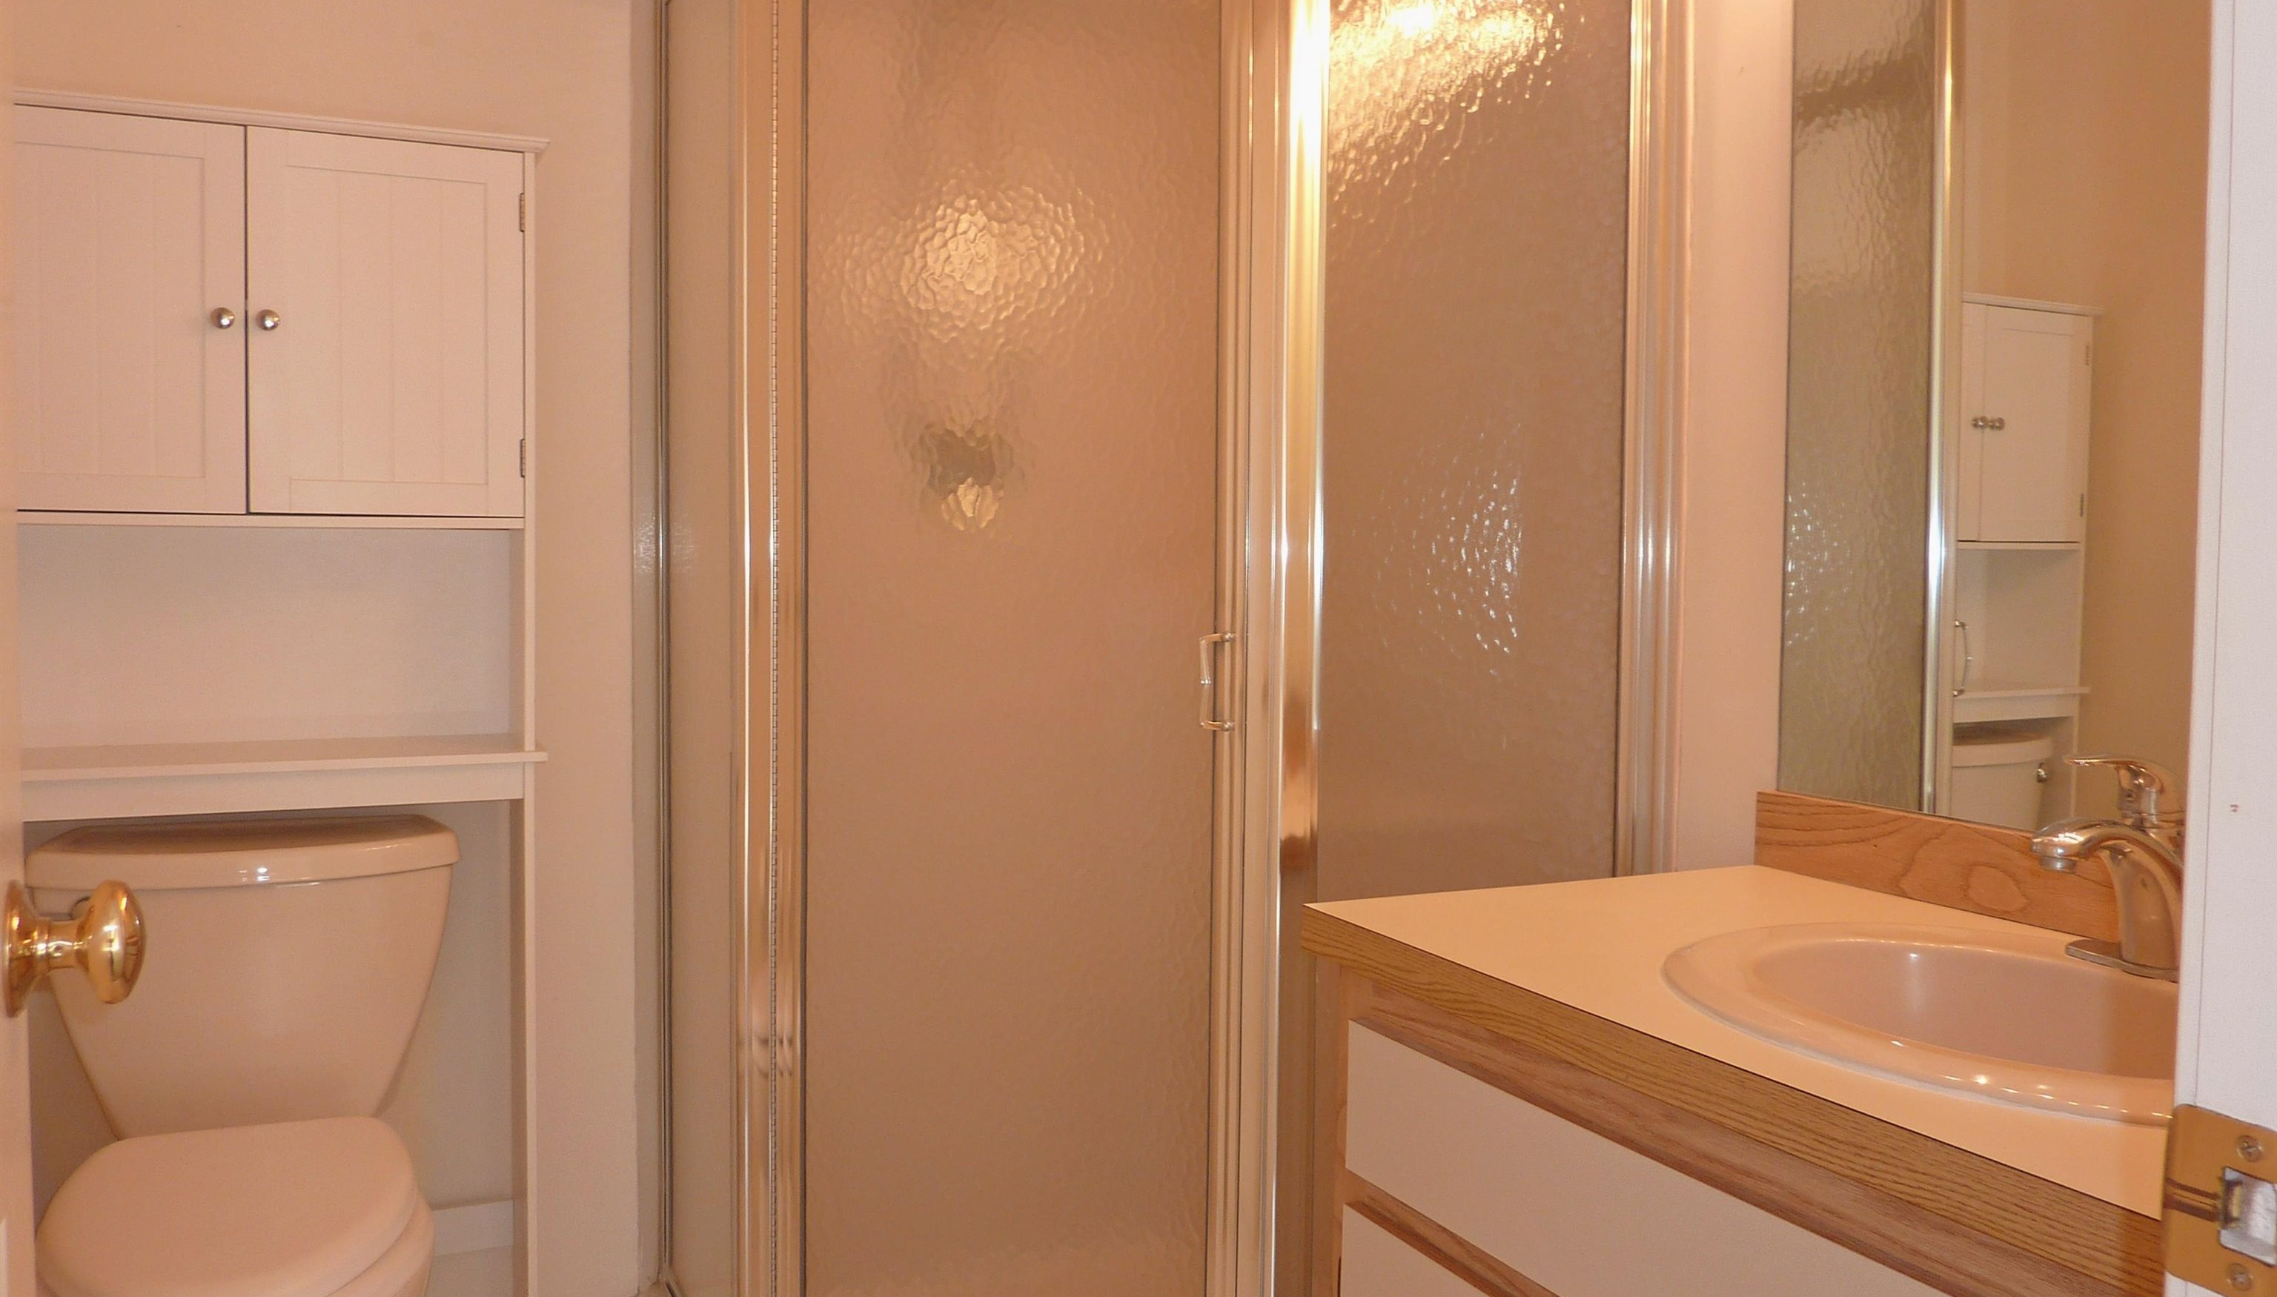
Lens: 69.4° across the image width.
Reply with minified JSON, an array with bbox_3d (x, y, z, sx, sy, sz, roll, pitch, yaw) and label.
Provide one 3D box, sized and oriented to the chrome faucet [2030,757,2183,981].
[{"bbox_3d":[0.682,0.155,1.147,0.172,0.153,0.155,0,3,-24],"label":"chrome faucet"}]

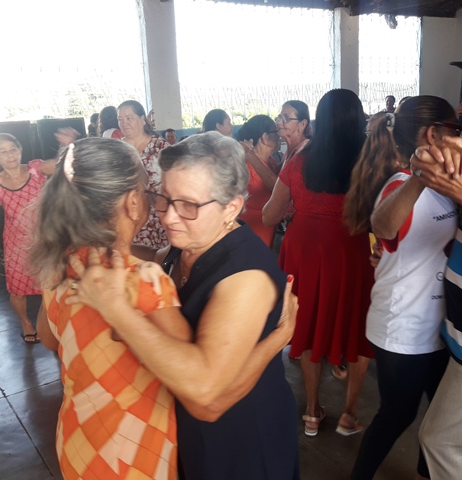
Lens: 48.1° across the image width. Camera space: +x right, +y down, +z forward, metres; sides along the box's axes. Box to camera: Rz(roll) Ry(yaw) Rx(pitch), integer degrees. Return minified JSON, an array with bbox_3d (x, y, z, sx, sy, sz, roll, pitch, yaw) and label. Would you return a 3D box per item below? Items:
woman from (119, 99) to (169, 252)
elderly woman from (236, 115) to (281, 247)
[{"bbox_3d":[-0.565,-0.125,3.550,0.500,1.610,0.380,1,14,18],"label":"woman"},{"bbox_3d":[0.185,-0.050,3.380,0.420,1.480,0.480,-10,15,-28],"label":"elderly woman"}]

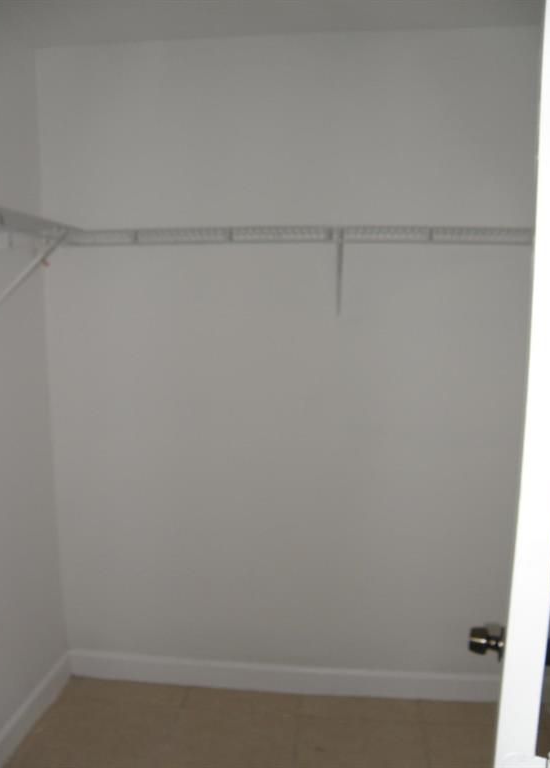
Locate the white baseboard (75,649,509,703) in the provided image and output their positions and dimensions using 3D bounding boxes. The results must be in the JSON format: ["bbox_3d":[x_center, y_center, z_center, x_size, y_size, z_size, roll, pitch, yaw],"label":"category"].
[{"bbox_3d":[0.074,1.181,2.307,1.860,0.107,0.018,1,8,6],"label":"white baseboard"}]

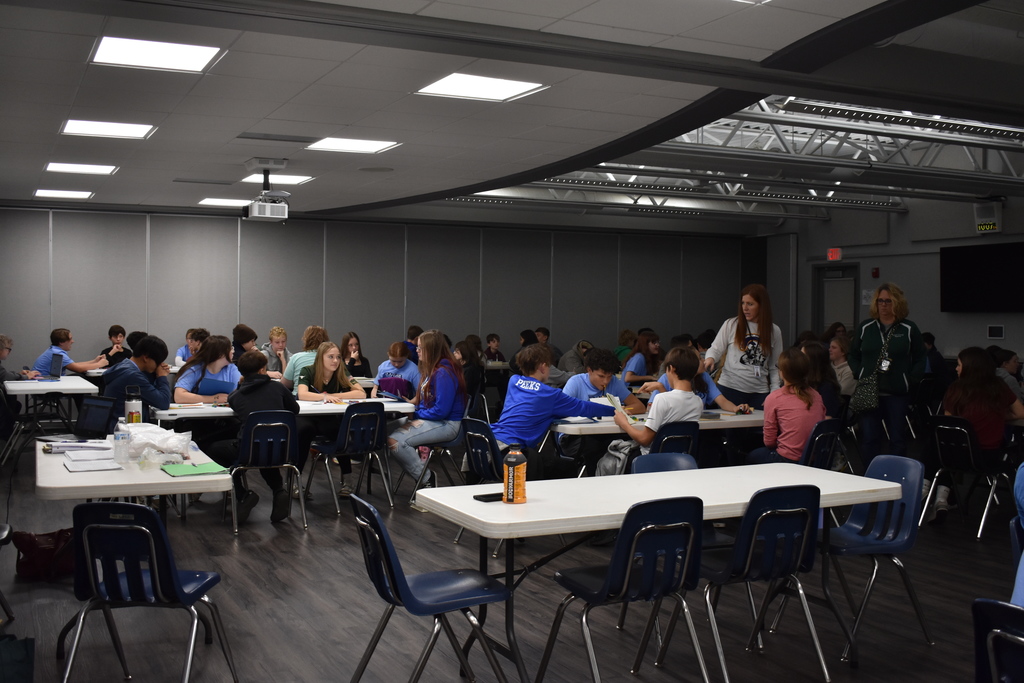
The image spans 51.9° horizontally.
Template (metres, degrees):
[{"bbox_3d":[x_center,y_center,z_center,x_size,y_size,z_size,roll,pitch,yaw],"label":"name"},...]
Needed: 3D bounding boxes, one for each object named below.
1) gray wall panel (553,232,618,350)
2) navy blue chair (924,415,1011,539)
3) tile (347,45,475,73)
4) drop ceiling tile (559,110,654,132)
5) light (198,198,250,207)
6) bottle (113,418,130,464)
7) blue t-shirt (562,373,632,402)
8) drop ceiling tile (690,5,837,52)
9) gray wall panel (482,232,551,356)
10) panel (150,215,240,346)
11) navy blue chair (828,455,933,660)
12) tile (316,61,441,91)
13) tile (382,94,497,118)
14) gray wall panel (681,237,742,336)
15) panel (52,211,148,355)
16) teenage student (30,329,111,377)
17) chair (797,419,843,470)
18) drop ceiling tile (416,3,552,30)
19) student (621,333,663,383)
[{"bbox_3d":[1.053,-0.315,15.381,1.110,2.544,0.080,0,2,-25],"label":"gray wall panel"},{"bbox_3d":[2.958,0.848,6.743,0.510,0.780,0.470,-1,2,-27],"label":"navy blue chair"},{"bbox_3d":[-0.458,-1.464,5.380,0.605,0.020,0.605,-1,2,-26],"label":"tile"},{"bbox_3d":[0.641,-1.530,7.276,0.605,0.020,0.605,-1,2,-26],"label":"drop ceiling tile"},{"bbox_3d":[-3.436,-1.720,12.734,0.600,0.060,0.600,-1,2,-26],"label":"light"},{"bbox_3d":[-1.752,0.445,4.721,0.065,0.200,0.065,-1,2,-27],"label":"bottle"},{"bbox_3d":[0.650,0.456,7.485,0.520,0.500,0.360,-1,2,-26],"label":"blue t-shirt"},{"bbox_3d":[1.181,-1.451,4.822,0.605,0.020,0.605,-1,2,-26],"label":"drop ceiling tile"},{"bbox_3d":[0.048,-0.307,14.911,1.110,2.544,0.080,0,2,-25],"label":"gray wall panel"},{"bbox_3d":[-4.034,-0.278,13.378,1.140,2.600,0.080,-1,2,-26],"label":"panel"},{"bbox_3d":[1.488,0.918,4.578,0.540,0.770,0.470,0,2,-25],"label":"navy blue chair"},{"bbox_3d":[-0.725,-1.482,5.916,0.605,0.020,0.605,-1,2,-26],"label":"tile"},{"bbox_3d":[-0.451,-1.510,6.733,0.605,0.020,0.605,-1,2,-26],"label":"tile"},{"bbox_3d":[3.378,-0.410,18.000,1.220,2.645,0.100,-1,2,-27],"label":"gray wall panel"},{"bbox_3d":[-4.915,-0.265,12.559,1.110,2.544,0.080,0,2,-25],"label":"panel"},{"bbox_3d":[-4.897,0.479,11.700,0.860,1.200,0.480,-1,2,-18],"label":"teenage student"},{"bbox_3d":[1.748,0.857,6.576,0.540,0.770,0.470,2,2,44],"label":"chair"},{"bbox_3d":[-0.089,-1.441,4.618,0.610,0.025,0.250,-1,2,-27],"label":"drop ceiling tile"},{"bbox_3d":[1.276,0.519,9.700,0.720,1.220,0.460,0,2,-5],"label":"student"}]

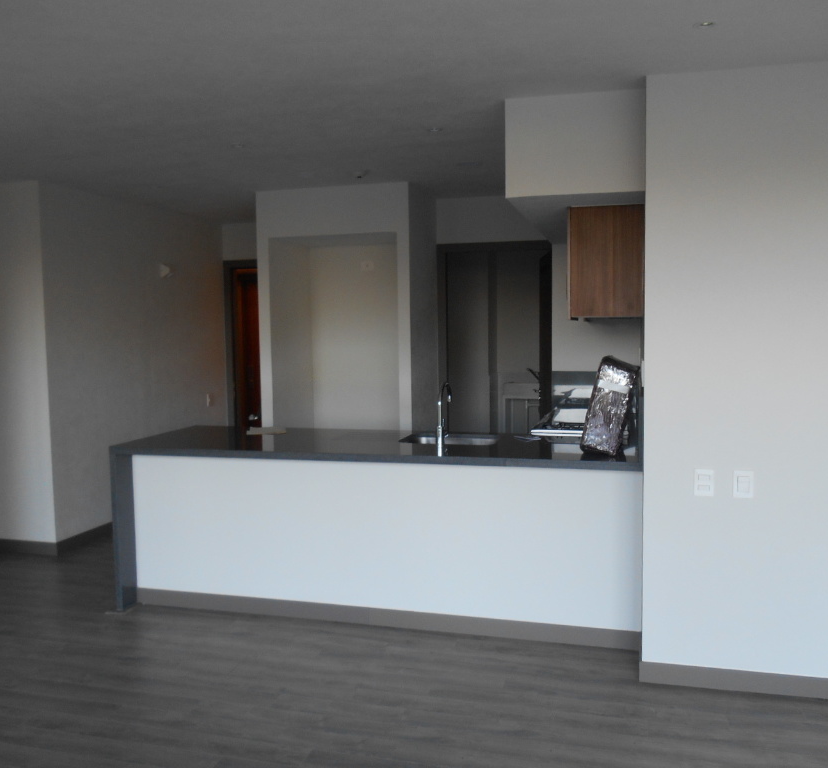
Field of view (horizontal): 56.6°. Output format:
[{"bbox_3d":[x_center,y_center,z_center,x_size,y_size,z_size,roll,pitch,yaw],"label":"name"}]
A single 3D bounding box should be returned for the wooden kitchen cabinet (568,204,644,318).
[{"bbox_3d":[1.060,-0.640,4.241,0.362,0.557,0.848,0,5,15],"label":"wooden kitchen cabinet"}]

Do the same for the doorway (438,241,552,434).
[{"bbox_3d":[0.692,-0.025,6.312,0.958,2.236,0.144,0,5,15],"label":"doorway"}]

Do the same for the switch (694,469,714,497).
[{"bbox_3d":[1.210,0.414,3.205,0.078,0.113,0.011,0,5,15],"label":"switch"}]

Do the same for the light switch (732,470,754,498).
[{"bbox_3d":[1.382,0.423,3.221,0.076,0.113,0.010,0,5,15],"label":"light switch"}]

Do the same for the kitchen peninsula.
[{"bbox_3d":[-0.202,0.793,4.350,2.837,0.941,0.851,0,5,15],"label":"kitchen peninsula"}]

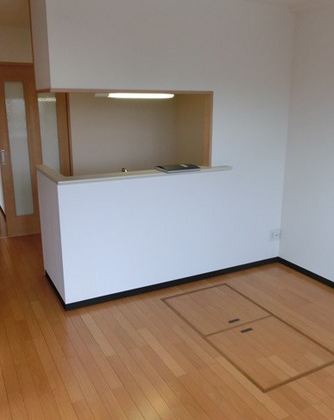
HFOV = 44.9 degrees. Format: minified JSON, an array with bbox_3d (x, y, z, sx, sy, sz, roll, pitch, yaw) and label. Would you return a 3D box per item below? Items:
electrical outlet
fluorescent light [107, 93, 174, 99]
[{"bbox_3d":[1.074,0.251,4.004,0.120,0.120,0.018,-7,16,-26],"label":"electrical outlet"},{"bbox_3d":[-0.205,-0.942,3.329,0.593,0.055,0.090,-7,16,-26],"label":"fluorescent light"}]

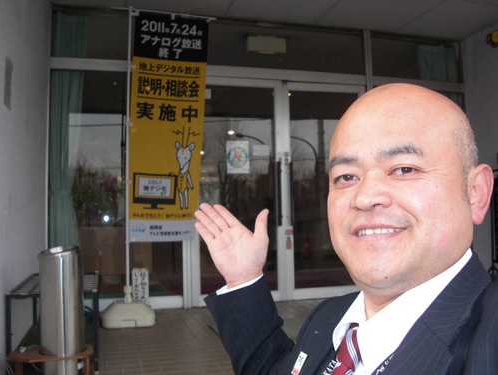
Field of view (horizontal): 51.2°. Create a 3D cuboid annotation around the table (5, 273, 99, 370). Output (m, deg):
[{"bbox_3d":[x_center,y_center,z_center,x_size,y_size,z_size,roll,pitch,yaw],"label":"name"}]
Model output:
[{"bbox_3d":[-1.105,0.759,3.053,0.433,0.415,1.017,0,-4,-15],"label":"table"}]

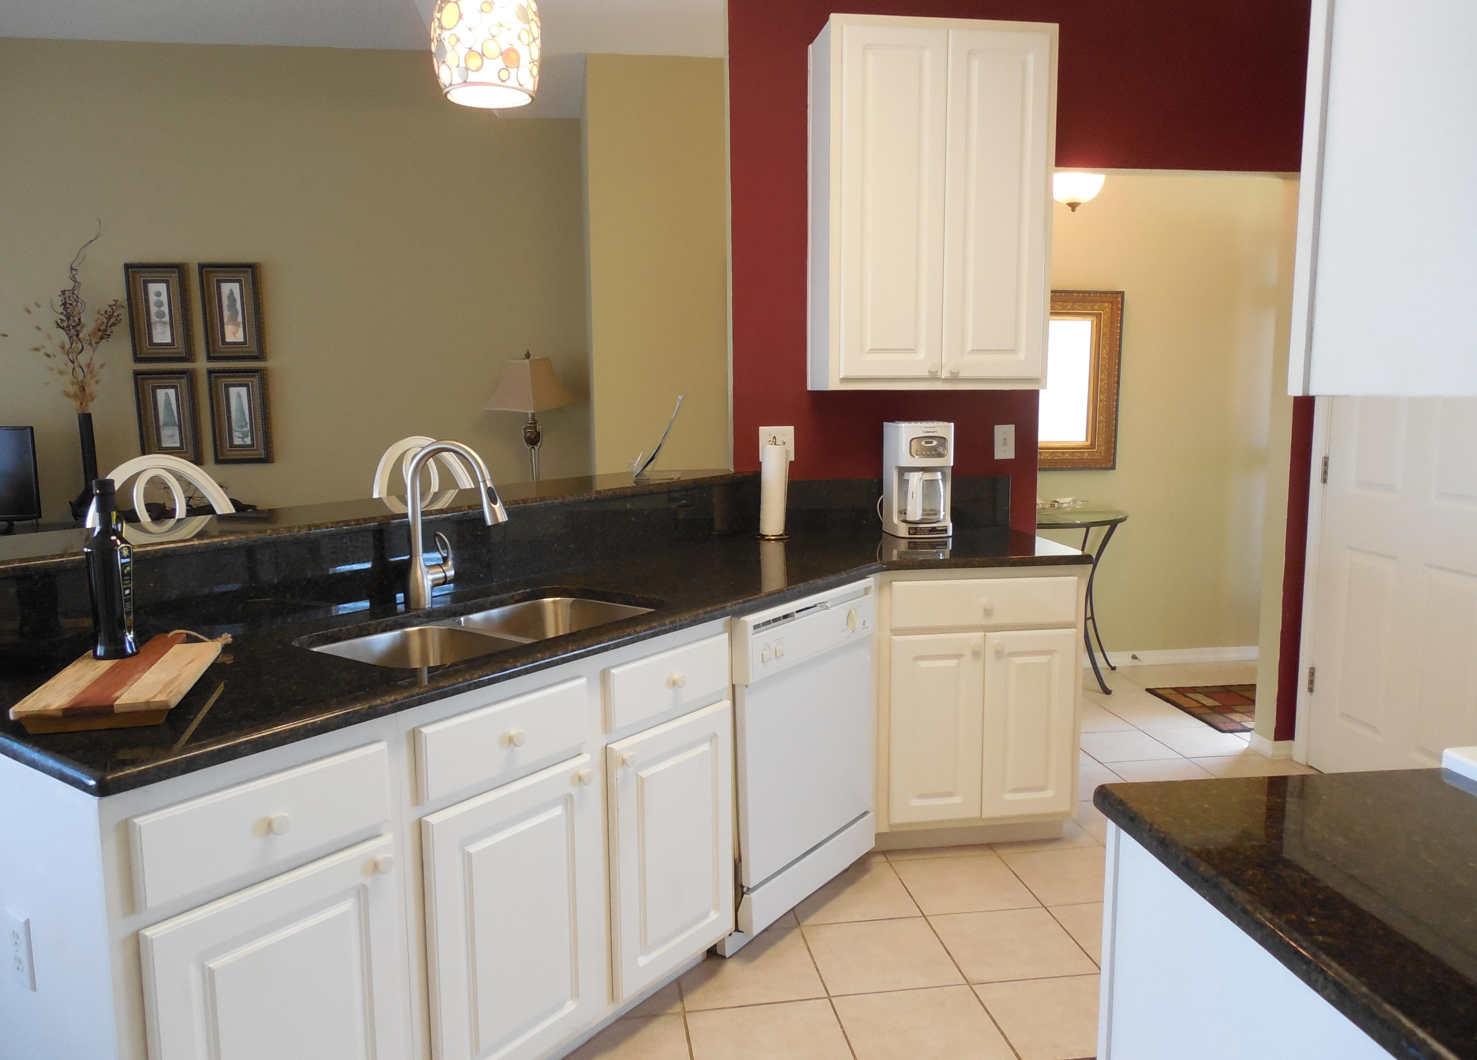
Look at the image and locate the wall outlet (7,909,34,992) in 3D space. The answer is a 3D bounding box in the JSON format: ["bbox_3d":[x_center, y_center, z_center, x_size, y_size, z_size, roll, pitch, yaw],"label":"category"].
[{"bbox_3d":[-1.036,0.603,1.536,0.072,0.114,0.008,5,9,37],"label":"wall outlet"}]

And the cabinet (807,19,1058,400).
[{"bbox_3d":[0.588,-0.967,3.290,0.685,1.066,0.320,-1,7,-8],"label":"cabinet"}]

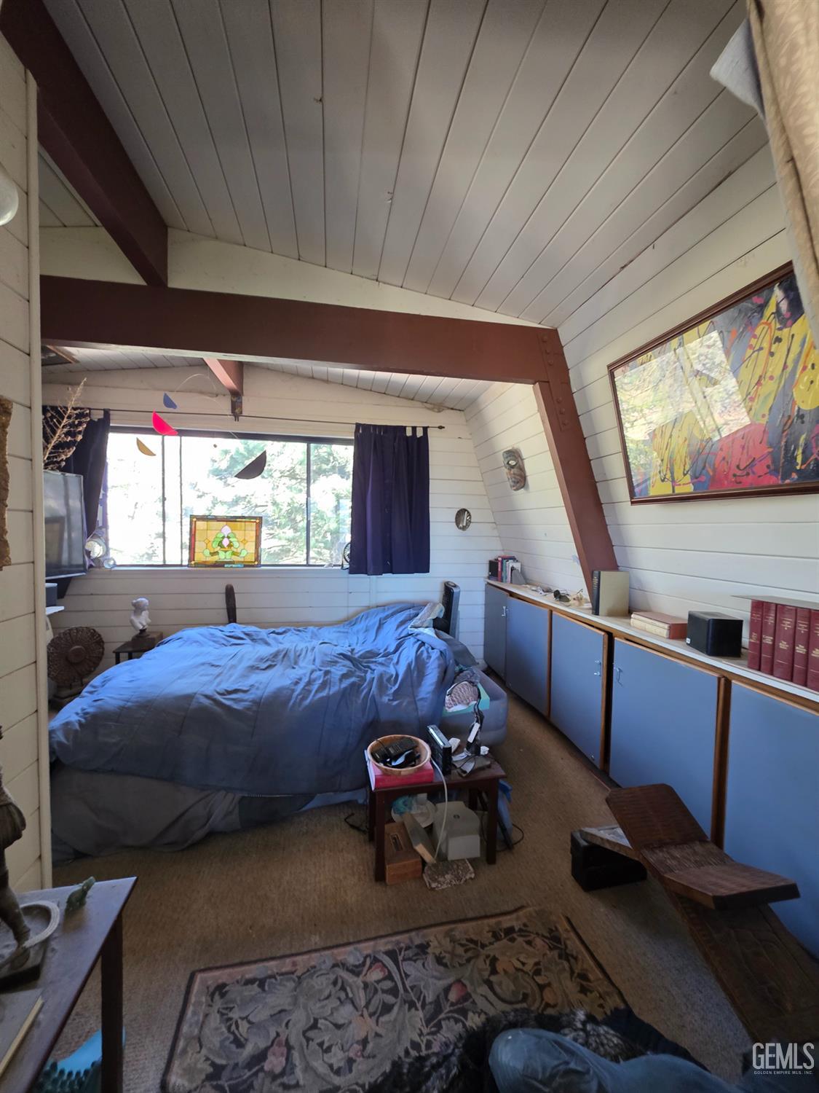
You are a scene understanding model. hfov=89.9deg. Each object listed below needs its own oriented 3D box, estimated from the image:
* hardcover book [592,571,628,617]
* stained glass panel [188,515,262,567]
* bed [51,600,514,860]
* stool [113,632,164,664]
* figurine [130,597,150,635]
[{"bbox_3d":[1.128,0.264,2.289,0.164,0.249,0.054,1,3,-4],"label":"hardcover book"},{"bbox_3d":[-1.522,-0.037,3.408,0.568,0.425,0.030,0,-1,-11],"label":"stained glass panel"},{"bbox_3d":[-0.617,0.843,2.591,2.108,0.610,1.575,0,3,-17],"label":"bed"},{"bbox_3d":[-1.874,0.914,3.009,0.406,0.394,0.318,0,3,-11],"label":"stool"},{"bbox_3d":[-1.912,0.501,2.918,0.095,0.277,0.125,2,3,21],"label":"figurine"}]

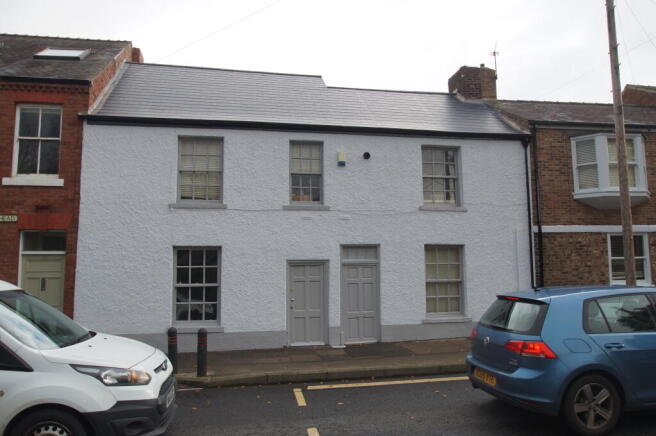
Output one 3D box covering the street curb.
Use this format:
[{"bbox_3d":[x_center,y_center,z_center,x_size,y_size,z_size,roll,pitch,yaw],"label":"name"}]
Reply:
[{"bbox_3d":[-0.039,2.751,8.033,5.068,0.160,0.300,-1,-6,-7],"label":"street curb"}]

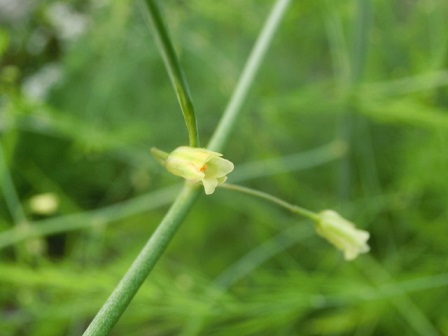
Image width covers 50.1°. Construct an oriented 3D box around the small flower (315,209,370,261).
[{"bbox_3d":[0.017,0.010,0.070,0.008,0.005,0.005,36,16,-3],"label":"small flower"}]

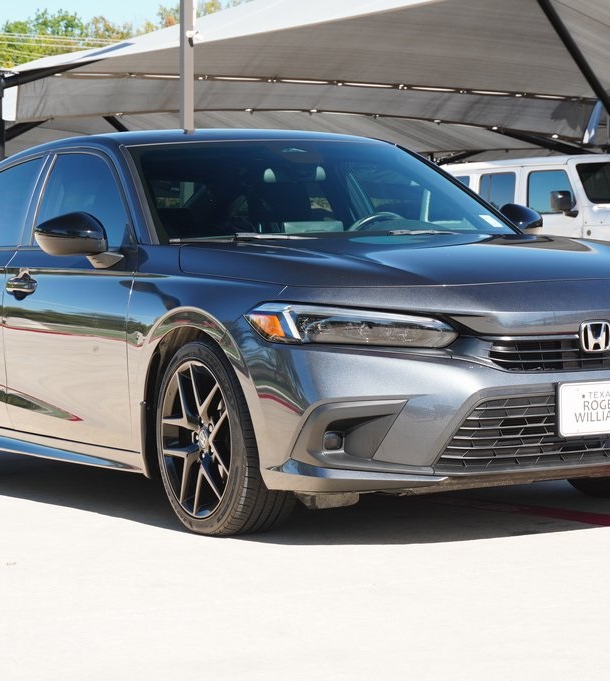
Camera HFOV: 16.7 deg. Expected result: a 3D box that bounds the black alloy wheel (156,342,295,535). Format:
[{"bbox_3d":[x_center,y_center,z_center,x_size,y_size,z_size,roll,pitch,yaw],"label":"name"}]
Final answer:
[{"bbox_3d":[-0.240,0.293,6.487,0.238,0.642,0.642,-3,2,-29],"label":"black alloy wheel"}]

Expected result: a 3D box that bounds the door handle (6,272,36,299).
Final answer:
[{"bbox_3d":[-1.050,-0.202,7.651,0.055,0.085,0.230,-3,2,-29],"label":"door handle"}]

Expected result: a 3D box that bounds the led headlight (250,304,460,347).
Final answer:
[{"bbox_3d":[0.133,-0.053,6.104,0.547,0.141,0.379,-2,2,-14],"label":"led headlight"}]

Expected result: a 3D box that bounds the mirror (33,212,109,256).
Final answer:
[{"bbox_3d":[-0.794,-0.364,7.088,0.240,0.155,0.145,-3,2,-29],"label":"mirror"}]

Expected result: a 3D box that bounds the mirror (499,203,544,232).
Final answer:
[{"bbox_3d":[0.827,-0.444,7.996,0.240,0.155,0.145,-3,2,-29],"label":"mirror"}]

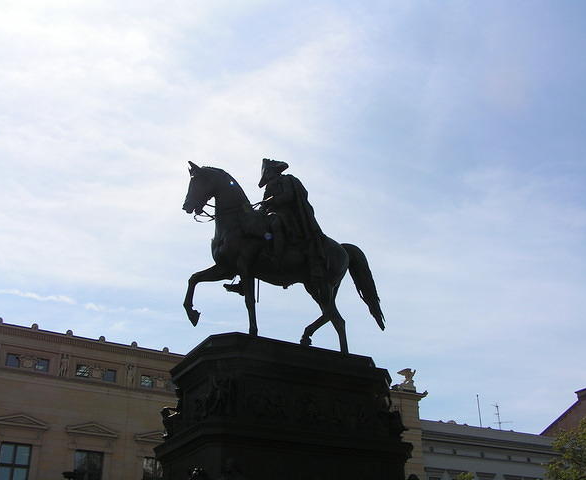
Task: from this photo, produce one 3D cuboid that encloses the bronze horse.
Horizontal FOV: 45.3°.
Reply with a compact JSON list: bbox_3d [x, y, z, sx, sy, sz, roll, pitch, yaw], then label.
[{"bbox_3d":[-0.138,0.396,18.360,5.800,5.750,1.850,14,-31,-24],"label":"bronze horse"}]

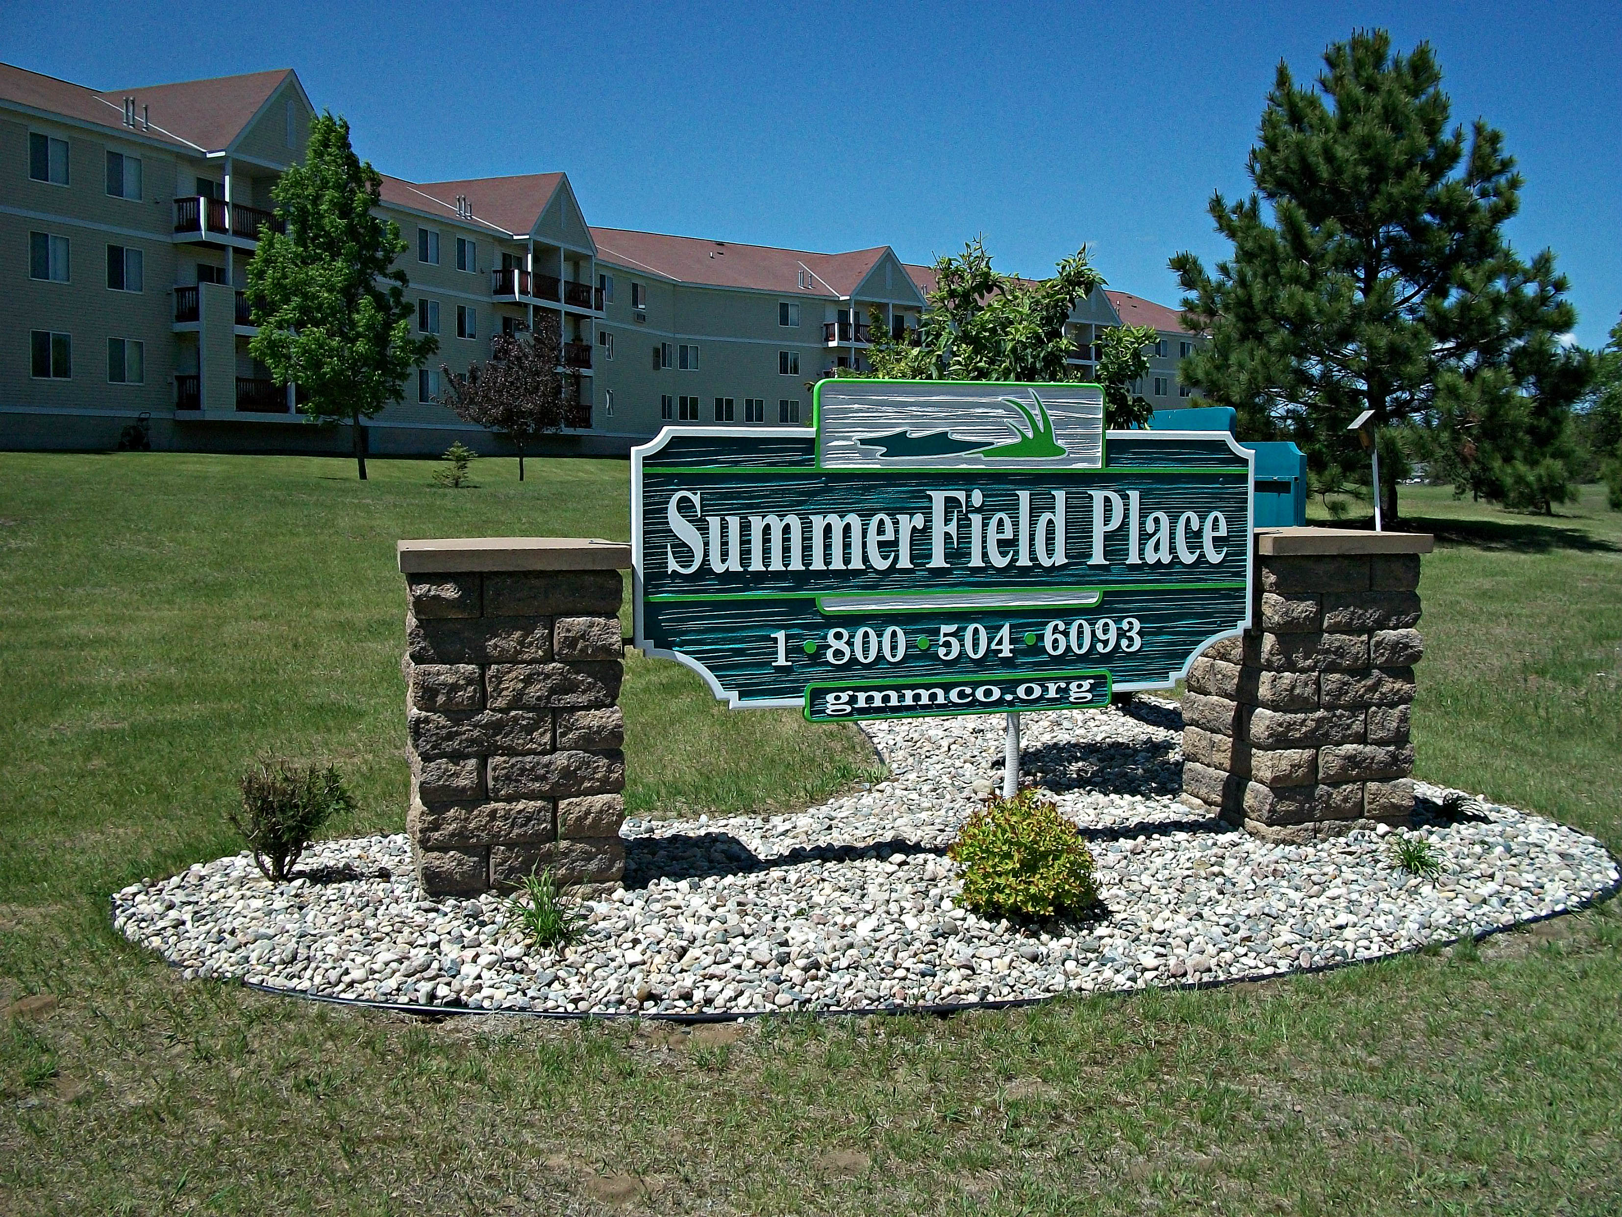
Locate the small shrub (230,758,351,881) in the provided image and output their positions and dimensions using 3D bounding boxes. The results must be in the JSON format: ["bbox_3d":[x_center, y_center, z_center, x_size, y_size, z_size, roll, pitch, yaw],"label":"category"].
[{"bbox_3d":[-1.781,0.727,5.174,0.420,0.423,0.400,-2,6,-19],"label":"small shrub"}]

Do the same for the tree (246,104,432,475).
[{"bbox_3d":[-10.478,-6.937,33.443,4.300,8.104,4.300,-1,5,-17],"label":"tree"}]

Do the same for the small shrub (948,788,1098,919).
[{"bbox_3d":[0.694,0.783,5.007,0.475,0.358,0.470,1,5,8],"label":"small shrub"}]

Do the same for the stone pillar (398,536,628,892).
[{"bbox_3d":[-1.064,0.344,5.339,0.744,1.145,0.748,-1,5,-16],"label":"stone pillar"}]

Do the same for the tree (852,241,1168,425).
[{"bbox_3d":[1.250,-1.132,10.440,2.300,2.812,2.300,1,5,7],"label":"tree"}]

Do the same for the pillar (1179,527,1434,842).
[{"bbox_3d":[1.986,0.273,6.222,0.748,1.175,0.757,-2,5,-18],"label":"pillar"}]

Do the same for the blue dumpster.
[{"bbox_3d":[4.658,-1.363,17.346,2.000,1.905,1.300,2,6,23],"label":"blue dumpster"}]

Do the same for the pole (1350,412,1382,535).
[{"bbox_3d":[3.726,-0.459,9.998,0.200,1.729,0.150,-5,6,-22],"label":"pole"}]

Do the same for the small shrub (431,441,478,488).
[{"bbox_3d":[-7.301,-2.948,30.675,0.970,0.942,0.970,-1,5,-13],"label":"small shrub"}]

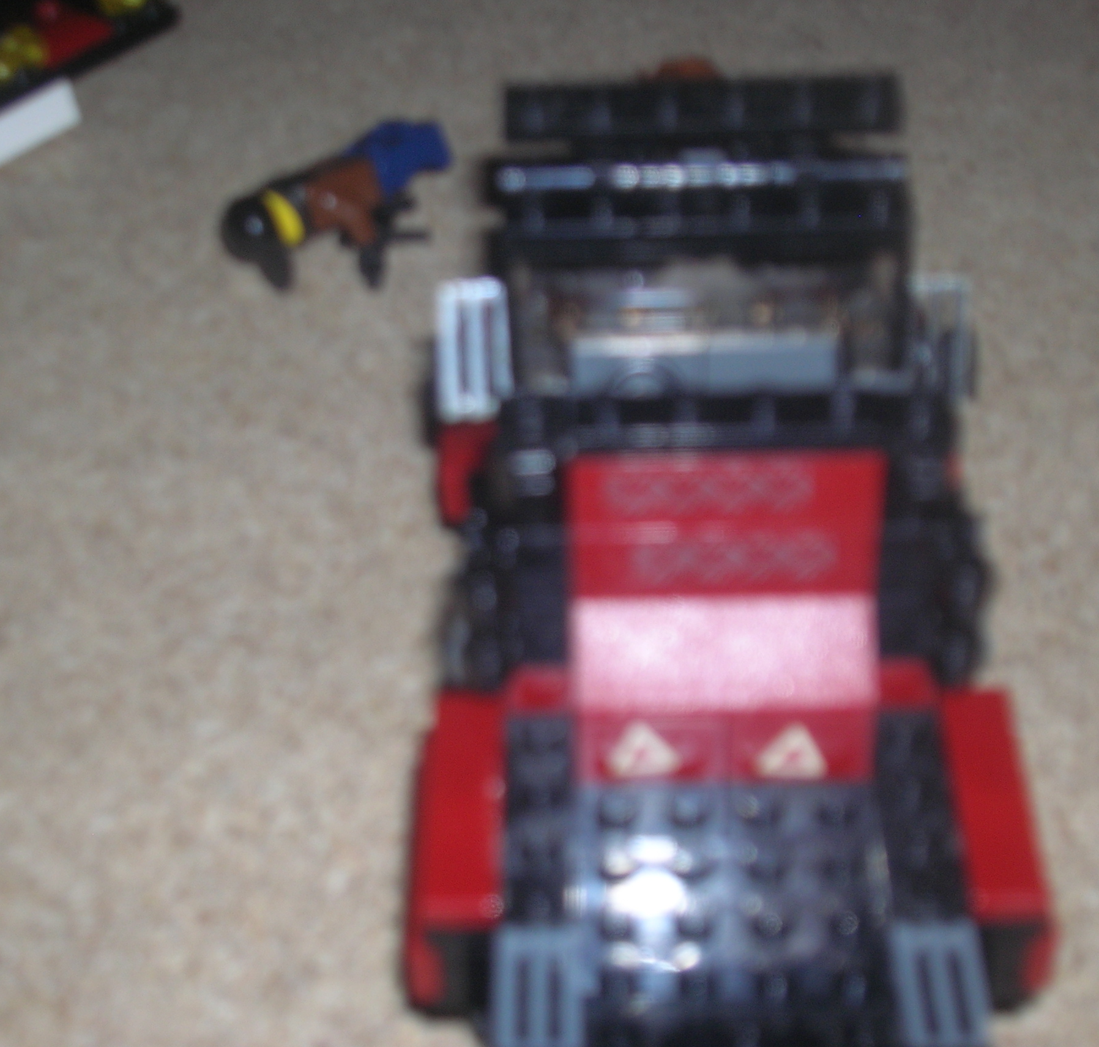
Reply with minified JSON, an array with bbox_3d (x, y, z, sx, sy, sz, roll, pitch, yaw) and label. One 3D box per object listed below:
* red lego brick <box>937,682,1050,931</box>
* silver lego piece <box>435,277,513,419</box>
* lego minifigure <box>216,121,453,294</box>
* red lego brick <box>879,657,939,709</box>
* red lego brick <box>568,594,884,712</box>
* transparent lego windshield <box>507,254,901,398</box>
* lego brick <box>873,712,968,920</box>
[{"bbox_3d":[0.048,0.030,0.235,0.008,0.005,0.031,-1,40,1],"label":"red lego brick"},{"bbox_3d":[-0.009,-0.019,0.245,0.008,0.007,0.016,-1,40,1],"label":"silver lego piece"},{"bbox_3d":[-0.035,-0.052,0.363,0.040,0.020,0.016,-21,7,-13],"label":"lego minifigure"},{"bbox_3d":[0.040,0.018,0.243,0.008,0.005,0.007,-1,40,1],"label":"red lego brick"},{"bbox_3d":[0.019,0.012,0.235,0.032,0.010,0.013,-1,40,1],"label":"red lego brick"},{"bbox_3d":[0.018,-0.022,0.249,0.045,0.011,0.021,-1,40,1],"label":"transparent lego windshield"},{"bbox_3d":[0.039,0.031,0.235,0.008,0.007,0.031,-1,40,1],"label":"lego brick"}]

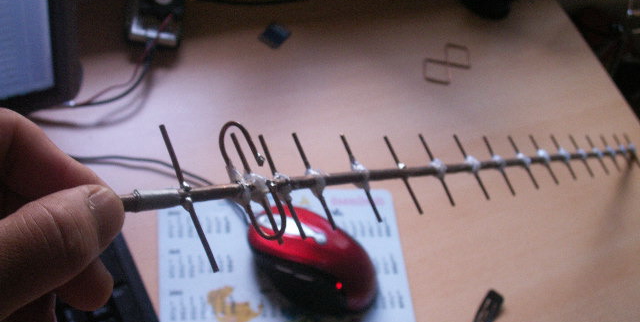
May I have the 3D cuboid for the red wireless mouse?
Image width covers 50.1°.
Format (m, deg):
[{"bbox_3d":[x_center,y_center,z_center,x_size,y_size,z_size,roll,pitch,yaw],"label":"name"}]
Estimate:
[{"bbox_3d":[-0.004,0.083,0.615,0.121,0.041,0.074,36,55,5],"label":"red wireless mouse"}]

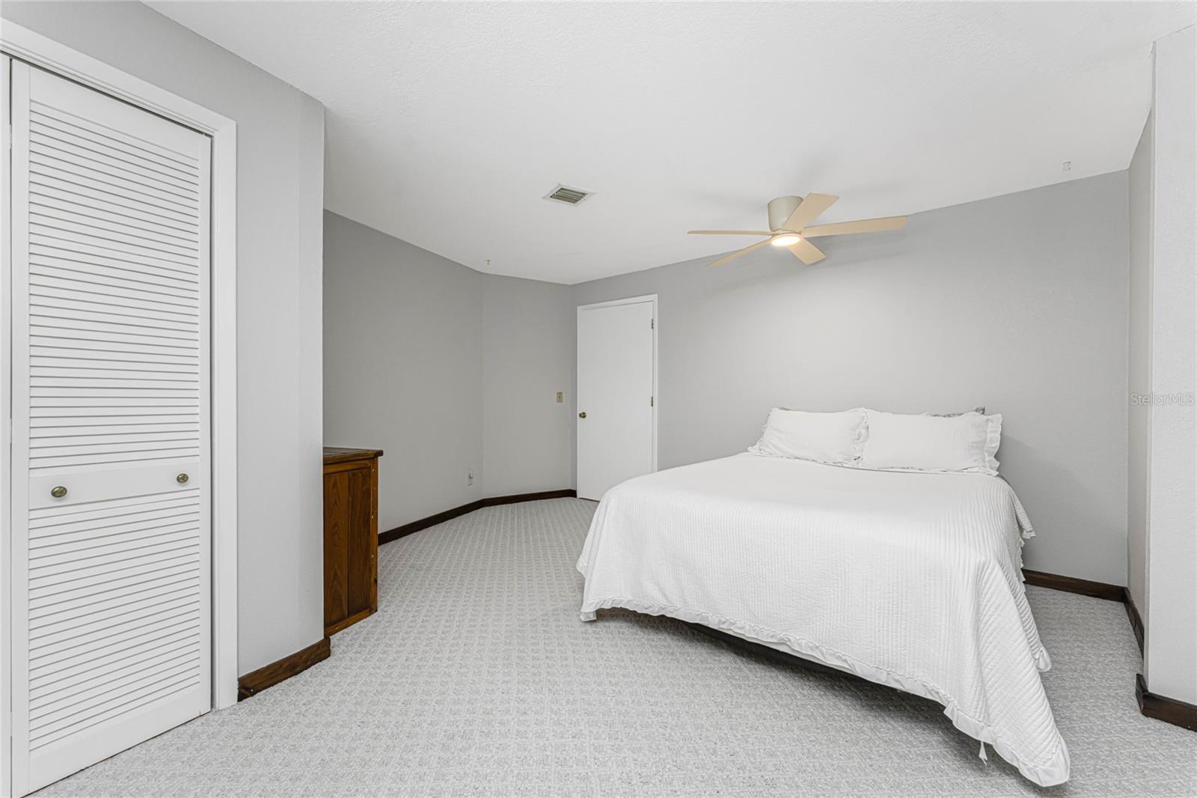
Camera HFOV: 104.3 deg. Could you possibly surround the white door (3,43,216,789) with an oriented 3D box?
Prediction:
[{"bbox_3d":[-1.500,0.081,1.467,0.035,2.018,0.444,0,0,32],"label":"white door"}]

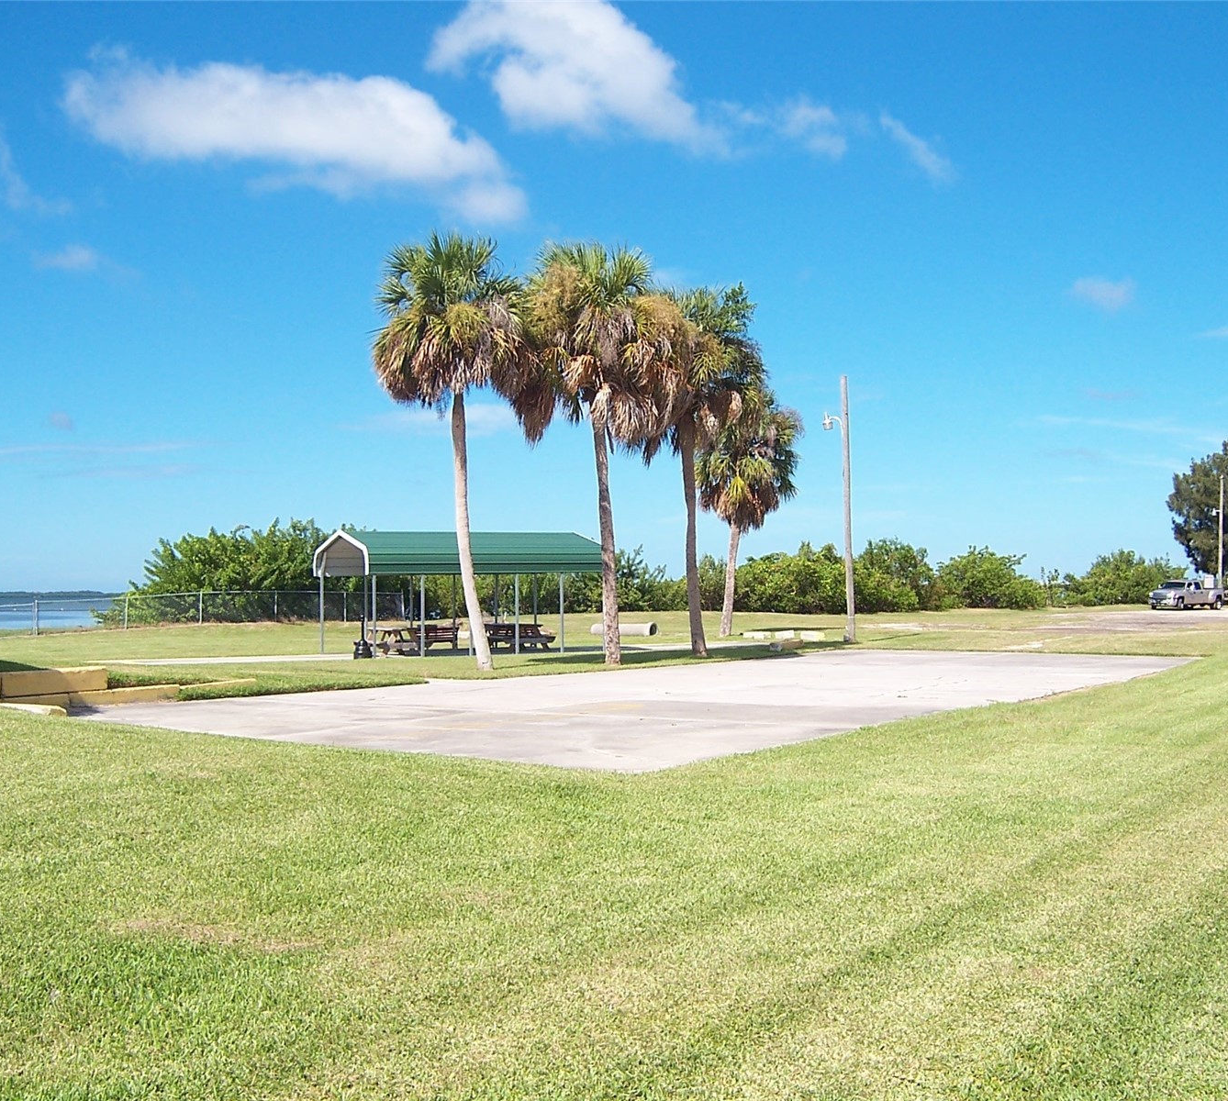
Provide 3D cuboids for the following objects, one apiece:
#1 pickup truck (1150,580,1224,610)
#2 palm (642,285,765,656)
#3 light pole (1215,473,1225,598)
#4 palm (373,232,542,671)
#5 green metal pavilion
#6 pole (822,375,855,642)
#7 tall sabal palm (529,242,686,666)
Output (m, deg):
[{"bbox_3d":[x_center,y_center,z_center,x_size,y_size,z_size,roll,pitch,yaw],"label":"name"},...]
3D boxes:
[{"bbox_3d":[36.759,2.797,90.026,6.200,1.930,2.150,1,-2,-42],"label":"pickup truck"},{"bbox_3d":[2.275,-2.041,35.377,3.120,9.340,3.000,-1,-2,0],"label":"palm"},{"bbox_3d":[40.688,-0.650,94.118,0.750,8.780,0.320,0,-2,-17],"label":"light pole"},{"bbox_3d":[-3.446,-2.226,30.826,3.720,9.570,3.400,-1,-2,0],"label":"palm"},{"bbox_3d":[-4.019,1.100,37.126,6.710,3.190,4.120,0,-2,-29],"label":"green metal pavilion"},{"bbox_3d":[7.038,-1.324,43.700,1.000,8.270,0.320,0,-2,-9],"label":"pole"},{"bbox_3d":[-0.157,-2.240,31.975,3.580,9.600,3.300,-1,-2,0],"label":"tall sabal palm"}]

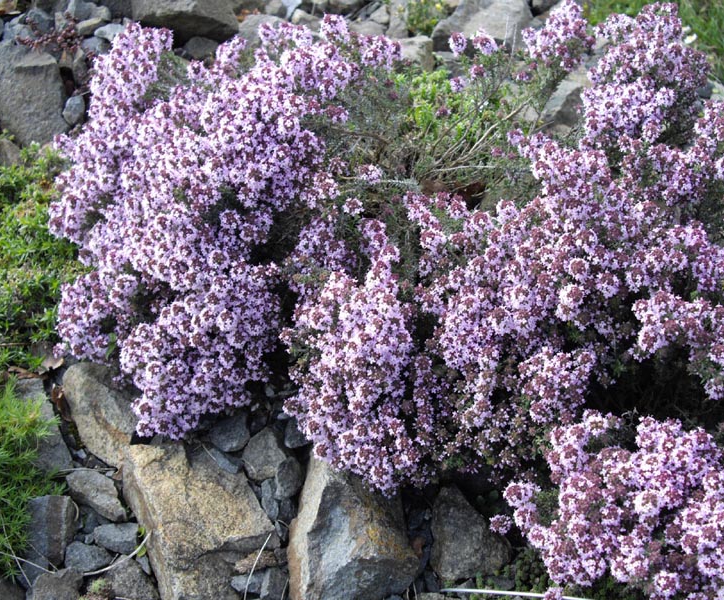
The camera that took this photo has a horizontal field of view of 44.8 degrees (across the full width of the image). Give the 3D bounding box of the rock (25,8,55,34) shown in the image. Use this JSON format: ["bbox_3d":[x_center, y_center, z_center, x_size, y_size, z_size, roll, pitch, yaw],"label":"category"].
[{"bbox_3d":[-0.487,-0.422,1.330,0.043,0.036,0.036,0,42,0],"label":"rock"}]

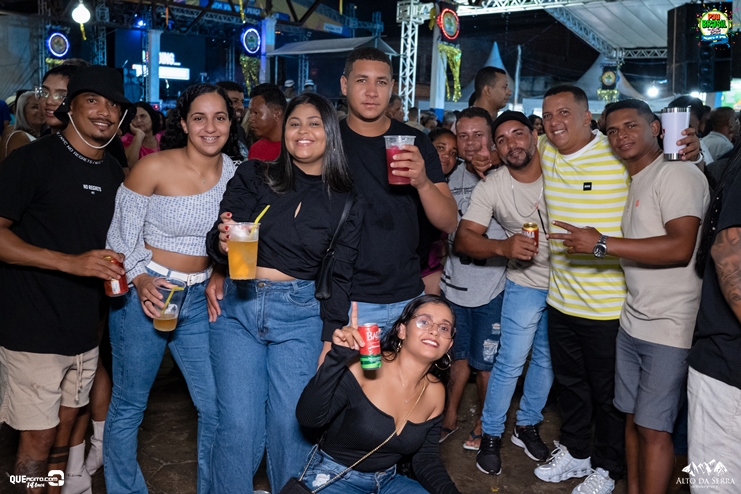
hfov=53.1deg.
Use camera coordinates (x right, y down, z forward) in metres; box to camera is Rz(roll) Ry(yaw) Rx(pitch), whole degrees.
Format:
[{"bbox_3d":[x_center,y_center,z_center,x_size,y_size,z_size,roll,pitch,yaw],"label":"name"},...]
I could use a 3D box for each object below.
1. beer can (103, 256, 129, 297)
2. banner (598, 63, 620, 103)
[{"bbox_3d":[-0.791,0.092,2.290,0.066,0.122,0.066,-11,17,-19],"label":"beer can"},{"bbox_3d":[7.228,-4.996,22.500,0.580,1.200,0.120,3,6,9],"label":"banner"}]

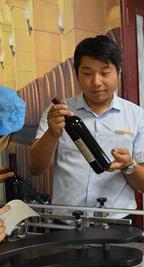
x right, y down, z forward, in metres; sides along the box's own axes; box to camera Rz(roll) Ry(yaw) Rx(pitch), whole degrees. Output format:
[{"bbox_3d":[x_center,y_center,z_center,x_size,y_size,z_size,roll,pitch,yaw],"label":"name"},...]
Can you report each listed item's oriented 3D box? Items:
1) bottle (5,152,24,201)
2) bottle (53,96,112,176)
[{"bbox_3d":[-0.210,0.227,1.720,0.073,0.310,0.073,-4,3,-17],"label":"bottle"},{"bbox_3d":[0.029,0.005,1.680,0.071,0.310,0.071,-37,4,-24],"label":"bottle"}]

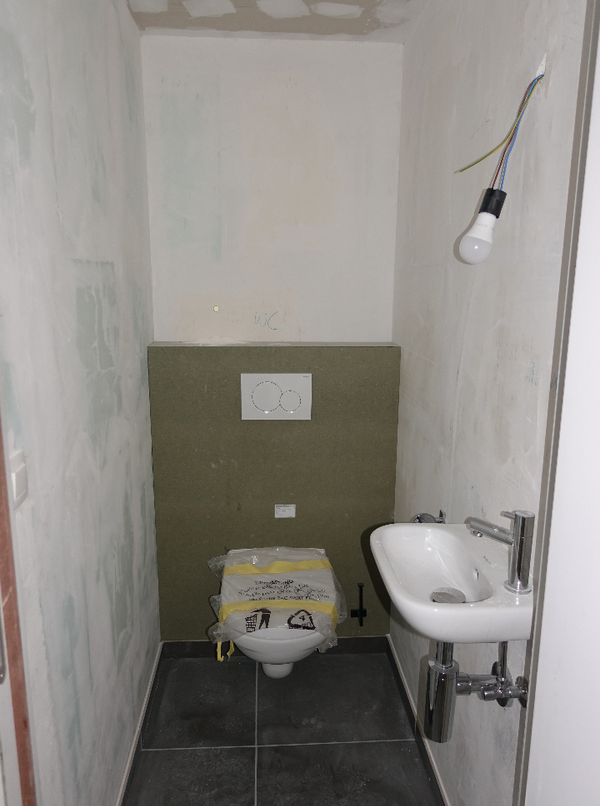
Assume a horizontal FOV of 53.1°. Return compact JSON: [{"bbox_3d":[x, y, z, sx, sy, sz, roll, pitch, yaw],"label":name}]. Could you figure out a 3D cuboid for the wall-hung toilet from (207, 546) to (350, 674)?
[{"bbox_3d":[-0.071,0.764,1.996,0.370,0.365,0.540,0,12,-4],"label":"wall-hung toilet"}]

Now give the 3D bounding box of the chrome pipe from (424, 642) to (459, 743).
[{"bbox_3d":[0.281,0.552,1.187,0.060,0.232,0.060,0,12,-4],"label":"chrome pipe"}]

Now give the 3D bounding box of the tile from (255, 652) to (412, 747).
[{"bbox_3d":[0.102,1.020,2.095,0.501,0.010,0.453,0,12,-4],"label":"tile"}]

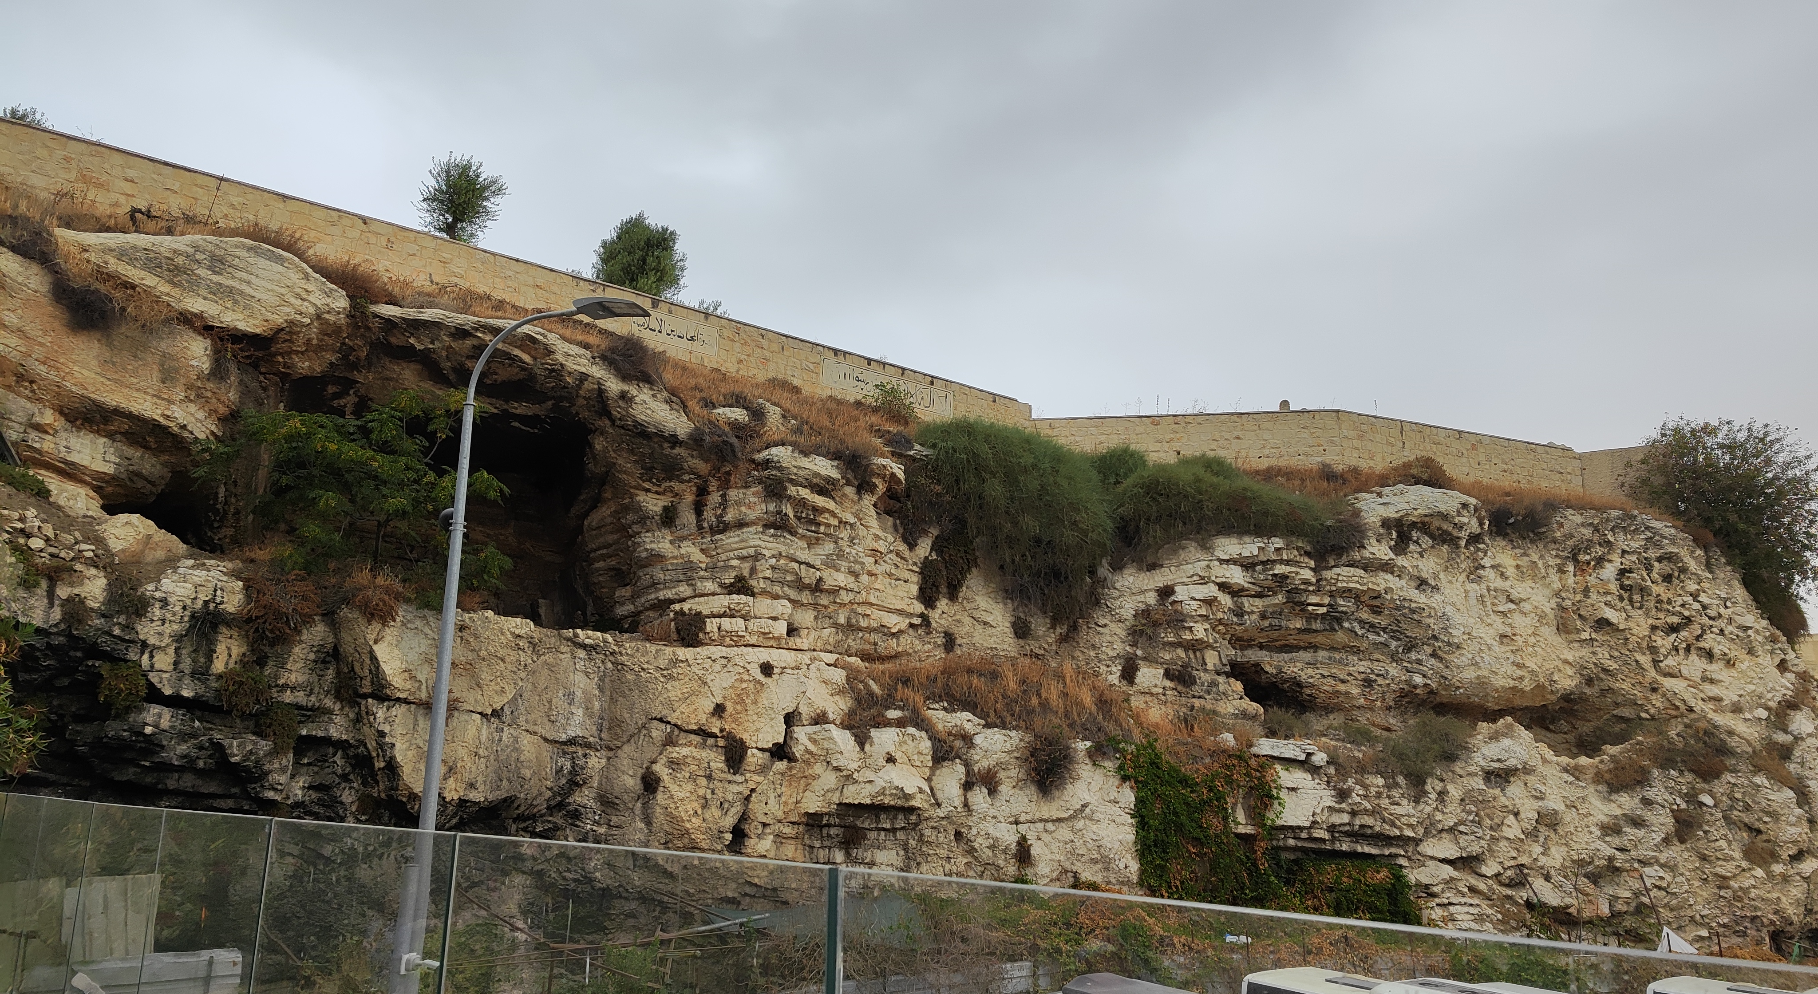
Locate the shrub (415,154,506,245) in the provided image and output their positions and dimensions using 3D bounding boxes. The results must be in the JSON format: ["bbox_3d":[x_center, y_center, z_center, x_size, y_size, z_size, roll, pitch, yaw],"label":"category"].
[{"bbox_3d":[-11.470,-7.531,30.972,2.190,2.240,2.080,6,-14,-20],"label":"shrub"}]

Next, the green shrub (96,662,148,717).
[{"bbox_3d":[-13.805,3.365,21.200,0.740,0.950,0.630,9,-16,-33],"label":"green shrub"}]

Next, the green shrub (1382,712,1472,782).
[{"bbox_3d":[15.218,7.343,35.500,2.390,1.990,2.030,-5,-14,23],"label":"green shrub"}]

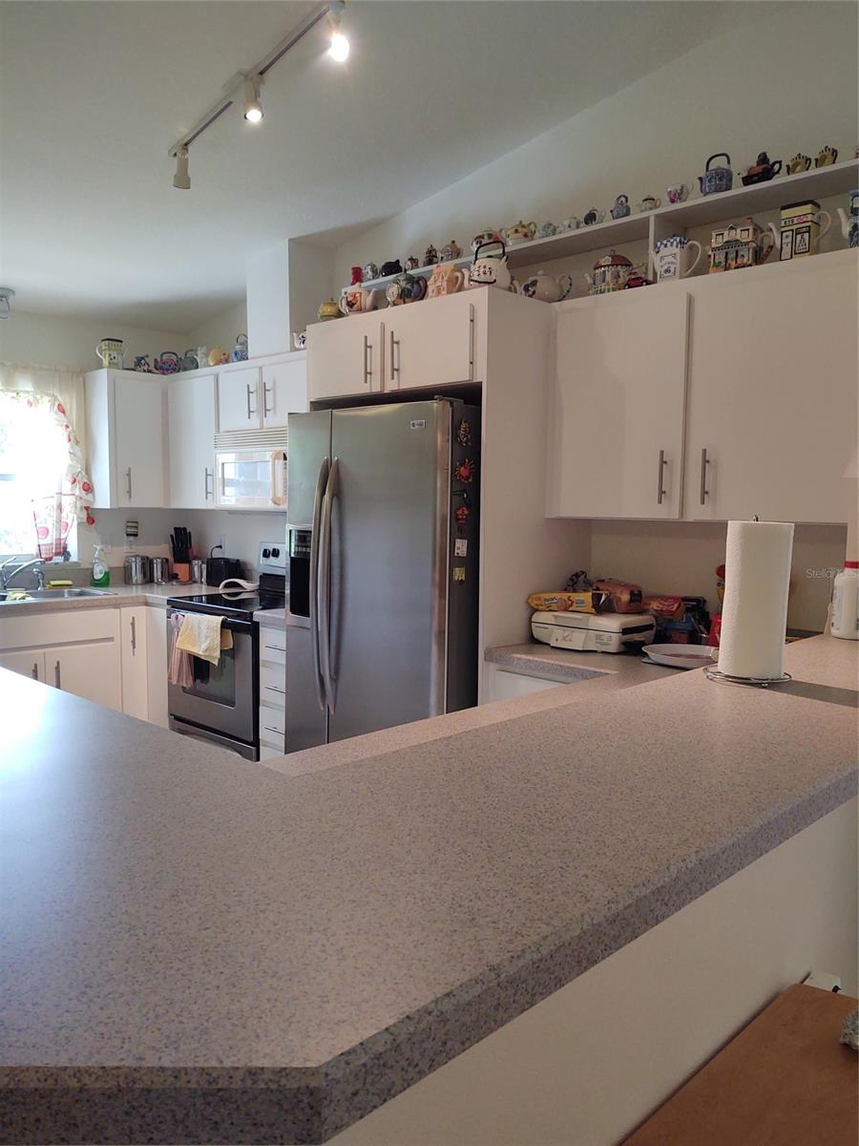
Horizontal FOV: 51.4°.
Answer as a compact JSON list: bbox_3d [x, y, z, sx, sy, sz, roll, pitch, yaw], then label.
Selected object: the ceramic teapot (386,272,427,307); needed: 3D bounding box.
[{"bbox_3d":[-0.081,-1.072,3.419,0.190,0.158,0.125,4,6,36],"label":"ceramic teapot"}]

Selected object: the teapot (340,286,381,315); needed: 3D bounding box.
[{"bbox_3d":[-0.272,-1.083,3.595,0.170,0.150,0.110,1,5,8],"label":"teapot"}]

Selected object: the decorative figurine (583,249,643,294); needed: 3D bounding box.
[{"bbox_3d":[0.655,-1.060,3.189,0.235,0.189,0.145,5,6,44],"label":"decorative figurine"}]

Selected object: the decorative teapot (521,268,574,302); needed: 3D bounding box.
[{"bbox_3d":[0.444,-1.065,3.368,0.200,0.167,0.130,1,4,7],"label":"decorative teapot"}]

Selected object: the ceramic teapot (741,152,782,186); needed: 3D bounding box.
[{"bbox_3d":[1.050,-1.270,2.830,0.135,0.127,0.075,5,6,44],"label":"ceramic teapot"}]

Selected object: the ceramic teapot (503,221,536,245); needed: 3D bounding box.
[{"bbox_3d":[0.356,-1.332,3.522,0.165,0.112,0.100,5,6,43],"label":"ceramic teapot"}]

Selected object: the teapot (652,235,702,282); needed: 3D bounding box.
[{"bbox_3d":[0.825,-1.037,2.978,0.185,0.171,0.080,5,6,43],"label":"teapot"}]

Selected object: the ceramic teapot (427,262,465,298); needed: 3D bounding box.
[{"bbox_3d":[0.058,-1.057,3.271,0.155,0.157,0.090,5,6,44],"label":"ceramic teapot"}]

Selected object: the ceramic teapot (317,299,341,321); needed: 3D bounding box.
[{"bbox_3d":[-0.413,-1.070,3.669,0.092,0.112,0.092,1,4,5],"label":"ceramic teapot"}]

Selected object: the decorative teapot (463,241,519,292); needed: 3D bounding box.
[{"bbox_3d":[0.208,-1.067,3.157,0.205,0.195,0.150,4,6,37],"label":"decorative teapot"}]

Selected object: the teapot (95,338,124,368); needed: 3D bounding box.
[{"bbox_3d":[-1.755,-1.211,4.917,0.095,0.187,0.165,5,6,43],"label":"teapot"}]

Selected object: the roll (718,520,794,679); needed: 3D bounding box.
[{"bbox_3d":[0.604,0.049,1.650,0.115,0.282,0.115,3,5,33],"label":"roll"}]

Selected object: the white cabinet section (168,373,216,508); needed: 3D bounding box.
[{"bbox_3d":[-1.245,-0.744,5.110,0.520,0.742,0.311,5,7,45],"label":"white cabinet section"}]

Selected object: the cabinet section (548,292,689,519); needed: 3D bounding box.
[{"bbox_3d":[0.723,-0.560,3.158,0.550,0.737,0.311,5,7,45],"label":"cabinet section"}]

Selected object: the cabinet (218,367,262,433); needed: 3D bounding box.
[{"bbox_3d":[-0.874,-0.889,4.727,0.385,0.315,0.320,5,6,44],"label":"cabinet"}]

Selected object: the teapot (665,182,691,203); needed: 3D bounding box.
[{"bbox_3d":[0.844,-1.275,3.033,0.095,0.102,0.065,5,6,44],"label":"teapot"}]

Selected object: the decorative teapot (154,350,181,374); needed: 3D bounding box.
[{"bbox_3d":[-1.538,-1.223,5.245,0.170,0.168,0.110,0,4,-9],"label":"decorative teapot"}]

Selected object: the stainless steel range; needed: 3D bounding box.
[{"bbox_3d":[-0.867,0.462,4.540,0.760,1.194,0.670,5,6,44],"label":"stainless steel range"}]

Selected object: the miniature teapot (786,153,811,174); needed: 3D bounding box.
[{"bbox_3d":[1.142,-1.252,2.763,0.083,0.086,0.050,5,6,43],"label":"miniature teapot"}]

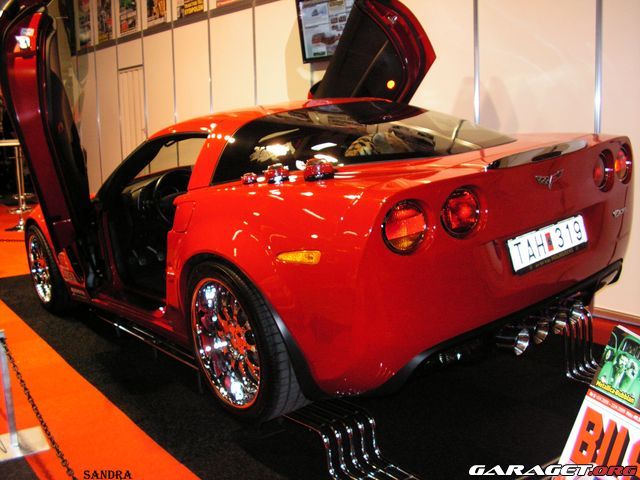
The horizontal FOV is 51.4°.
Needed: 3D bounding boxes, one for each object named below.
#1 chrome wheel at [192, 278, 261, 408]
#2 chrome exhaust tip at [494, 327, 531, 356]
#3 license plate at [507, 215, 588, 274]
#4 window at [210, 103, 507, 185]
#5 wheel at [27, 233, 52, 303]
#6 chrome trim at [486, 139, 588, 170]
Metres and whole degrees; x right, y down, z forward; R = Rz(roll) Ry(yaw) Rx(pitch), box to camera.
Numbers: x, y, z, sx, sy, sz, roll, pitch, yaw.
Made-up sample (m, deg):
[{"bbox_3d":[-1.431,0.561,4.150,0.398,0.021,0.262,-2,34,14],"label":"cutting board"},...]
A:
[{"bbox_3d":[-0.290,0.384,2.661,0.220,0.518,0.518,-15,14,-36],"label":"chrome wheel"},{"bbox_3d":[0.695,0.373,2.456,0.092,0.092,0.140,-15,14,-36],"label":"chrome exhaust tip"},{"bbox_3d":[0.844,0.008,2.436,0.480,0.115,0.018,-15,3,-36],"label":"license plate"},{"bbox_3d":[0.238,-0.501,3.053,1.320,0.300,0.980,-15,14,-36],"label":"window"},{"bbox_3d":[-1.915,0.186,4.790,0.200,0.503,0.503,-15,14,-36],"label":"wheel"},{"bbox_3d":[0.794,-0.307,2.386,0.610,0.055,0.065,-15,14,-36],"label":"chrome trim"}]

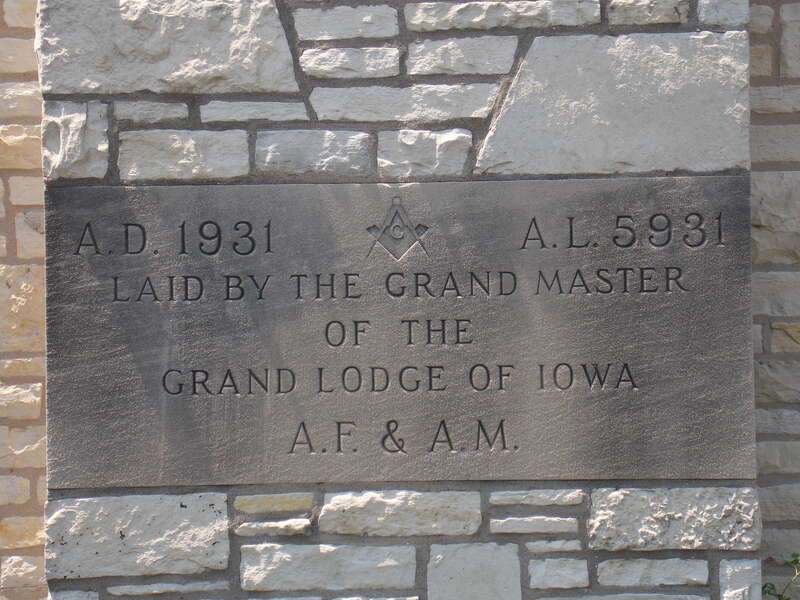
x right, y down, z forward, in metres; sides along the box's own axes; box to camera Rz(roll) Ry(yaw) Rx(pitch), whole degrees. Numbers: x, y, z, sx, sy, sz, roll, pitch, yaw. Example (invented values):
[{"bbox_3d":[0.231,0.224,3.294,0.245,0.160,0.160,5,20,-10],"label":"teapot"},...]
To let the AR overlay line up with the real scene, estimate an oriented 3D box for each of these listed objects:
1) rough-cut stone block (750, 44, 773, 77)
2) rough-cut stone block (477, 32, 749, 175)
[{"bbox_3d":[0.588,-0.391,3.296,0.045,0.051,0.070,-1,-2,0],"label":"rough-cut stone block"},{"bbox_3d":[0.336,-0.307,3.210,0.433,0.220,0.150,-1,-2,0],"label":"rough-cut stone block"}]

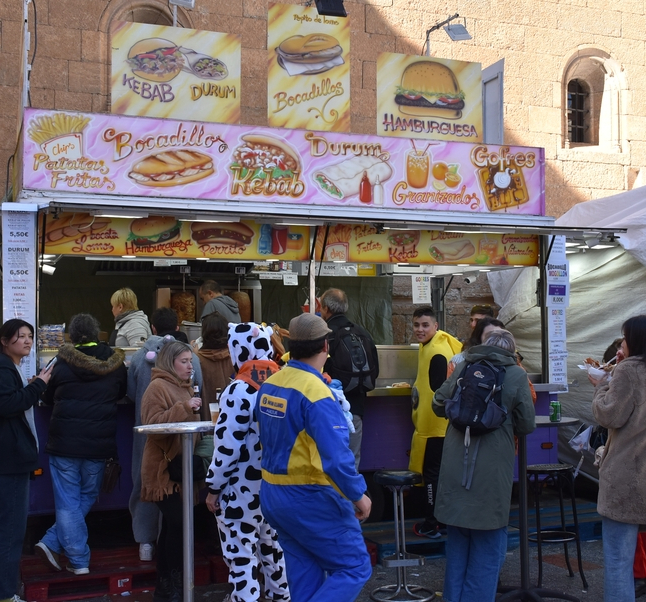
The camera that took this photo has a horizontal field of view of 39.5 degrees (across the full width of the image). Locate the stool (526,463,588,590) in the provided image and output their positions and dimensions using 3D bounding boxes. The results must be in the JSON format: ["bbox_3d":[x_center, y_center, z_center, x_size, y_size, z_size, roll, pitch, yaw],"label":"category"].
[{"bbox_3d":[1.530,1.474,5.930,0.355,0.765,0.355,0,-3,-2],"label":"stool"}]

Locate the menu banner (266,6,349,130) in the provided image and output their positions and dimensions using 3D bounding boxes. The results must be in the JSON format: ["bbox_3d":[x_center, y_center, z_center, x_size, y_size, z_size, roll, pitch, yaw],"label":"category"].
[{"bbox_3d":[-0.112,-1.796,6.930,0.660,0.950,0.030,1,-3,-19],"label":"menu banner"}]

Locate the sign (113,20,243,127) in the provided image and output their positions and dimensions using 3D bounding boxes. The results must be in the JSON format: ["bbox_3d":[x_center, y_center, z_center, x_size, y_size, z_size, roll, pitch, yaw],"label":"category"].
[{"bbox_3d":[-1.080,-1.654,6.674,0.967,0.746,0.040,1,-2,-19],"label":"sign"}]

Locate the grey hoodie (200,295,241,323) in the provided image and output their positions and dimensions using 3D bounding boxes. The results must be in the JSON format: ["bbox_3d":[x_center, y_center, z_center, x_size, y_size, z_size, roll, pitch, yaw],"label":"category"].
[{"bbox_3d":[-0.868,0.209,7.700,0.360,0.610,0.460,-2,-3,41],"label":"grey hoodie"}]

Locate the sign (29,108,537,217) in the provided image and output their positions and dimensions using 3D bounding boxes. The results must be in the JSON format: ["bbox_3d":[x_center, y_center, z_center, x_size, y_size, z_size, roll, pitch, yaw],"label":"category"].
[{"bbox_3d":[-0.103,-1.014,6.847,4.130,0.560,0.070,1,-2,-19],"label":"sign"}]

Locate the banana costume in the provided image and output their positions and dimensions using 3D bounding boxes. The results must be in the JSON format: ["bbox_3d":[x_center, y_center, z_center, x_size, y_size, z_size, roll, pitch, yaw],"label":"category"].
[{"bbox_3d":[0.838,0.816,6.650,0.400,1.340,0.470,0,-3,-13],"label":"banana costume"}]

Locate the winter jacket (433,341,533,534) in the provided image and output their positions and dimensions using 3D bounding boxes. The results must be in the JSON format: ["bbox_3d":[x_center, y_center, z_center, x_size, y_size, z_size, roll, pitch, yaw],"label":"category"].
[{"bbox_3d":[0.906,0.766,5.055,0.580,1.020,0.420,0,-2,6],"label":"winter jacket"}]

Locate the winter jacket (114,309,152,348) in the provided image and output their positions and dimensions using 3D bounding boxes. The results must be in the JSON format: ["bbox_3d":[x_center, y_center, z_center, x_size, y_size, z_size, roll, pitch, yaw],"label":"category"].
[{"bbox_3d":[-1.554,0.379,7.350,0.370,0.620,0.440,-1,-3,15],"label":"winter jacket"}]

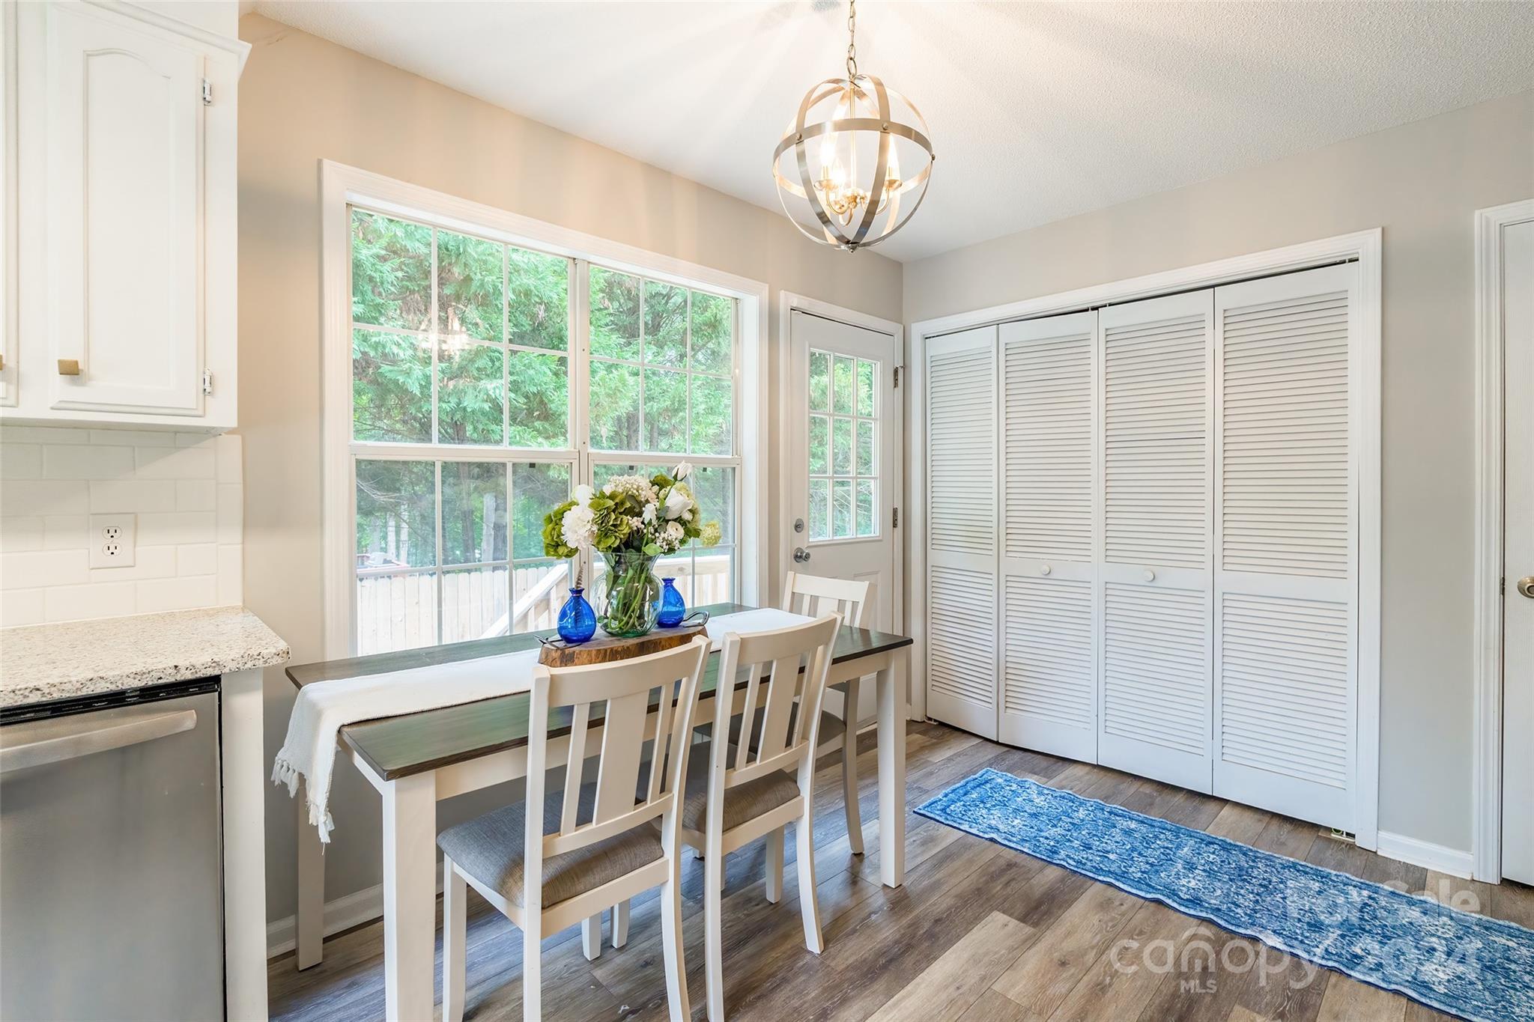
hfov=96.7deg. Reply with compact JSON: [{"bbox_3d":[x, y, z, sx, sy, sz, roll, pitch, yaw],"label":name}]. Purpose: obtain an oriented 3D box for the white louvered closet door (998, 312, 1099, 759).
[{"bbox_3d":[1.321,0.118,3.202,0.450,2.040,0.035,1,1,40],"label":"white louvered closet door"}]

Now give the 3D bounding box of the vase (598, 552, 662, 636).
[{"bbox_3d":[-0.415,0.241,2.031,0.190,0.250,0.190,0,1,0],"label":"vase"}]

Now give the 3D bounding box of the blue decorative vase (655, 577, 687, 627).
[{"bbox_3d":[-0.306,0.287,2.160,0.108,0.156,0.108,0,1,0],"label":"blue decorative vase"}]

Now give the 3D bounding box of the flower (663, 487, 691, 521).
[{"bbox_3d":[-0.268,-0.021,2.030,0.082,0.100,0.080,-1,1,-20],"label":"flower"}]

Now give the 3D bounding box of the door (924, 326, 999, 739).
[{"bbox_3d":[1.011,0.107,3.526,0.035,2.040,0.440,-1,1,-37],"label":"door"}]

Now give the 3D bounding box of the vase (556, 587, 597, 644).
[{"bbox_3d":[-0.538,0.293,1.928,0.112,0.155,0.112,-1,2,-43],"label":"vase"}]

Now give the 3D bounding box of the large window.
[{"bbox_3d":[-0.671,-0.192,2.531,1.520,1.450,0.090,-1,2,-43],"label":"large window"}]

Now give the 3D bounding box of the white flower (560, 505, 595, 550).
[{"bbox_3d":[-0.547,0.047,1.970,0.104,0.125,0.095,0,1,3],"label":"white flower"}]

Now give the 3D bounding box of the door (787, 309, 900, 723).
[{"bbox_3d":[0.387,0.117,3.403,0.785,2.050,0.045,-1,2,-43],"label":"door"}]

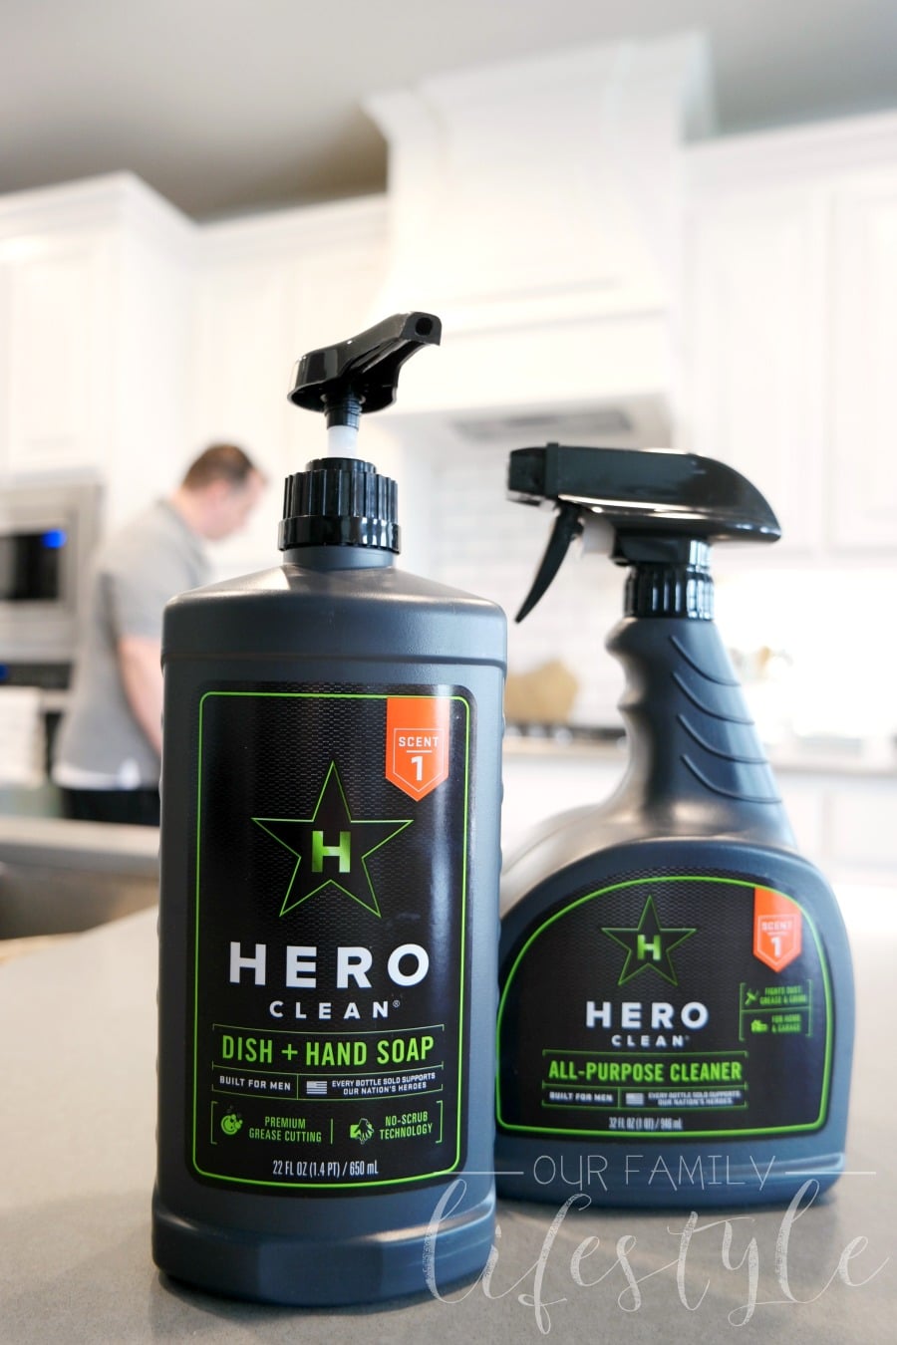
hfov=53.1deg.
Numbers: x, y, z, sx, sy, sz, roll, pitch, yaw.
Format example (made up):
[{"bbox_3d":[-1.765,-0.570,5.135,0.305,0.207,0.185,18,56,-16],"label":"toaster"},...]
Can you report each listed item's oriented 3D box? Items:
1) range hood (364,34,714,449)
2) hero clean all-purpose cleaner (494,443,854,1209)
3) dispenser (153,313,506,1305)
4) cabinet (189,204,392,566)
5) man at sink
[{"bbox_3d":[0.271,-1.035,2.413,0.800,0.800,0.615,1,1,19],"label":"range hood"},{"bbox_3d":[0.077,0.047,0.335,0.139,0.265,0.068,1,0,-3],"label":"hero clean all-purpose cleaner"},{"bbox_3d":[-0.035,0.040,0.267,0.106,0.276,0.057,1,0,-4],"label":"dispenser"},{"bbox_3d":[-0.396,-0.829,2.766,0.710,1.015,0.380,1,1,19],"label":"cabinet"},{"bbox_3d":[-0.695,0.240,2.230,0.550,1.630,0.500,1,1,-21],"label":"man at sink"}]

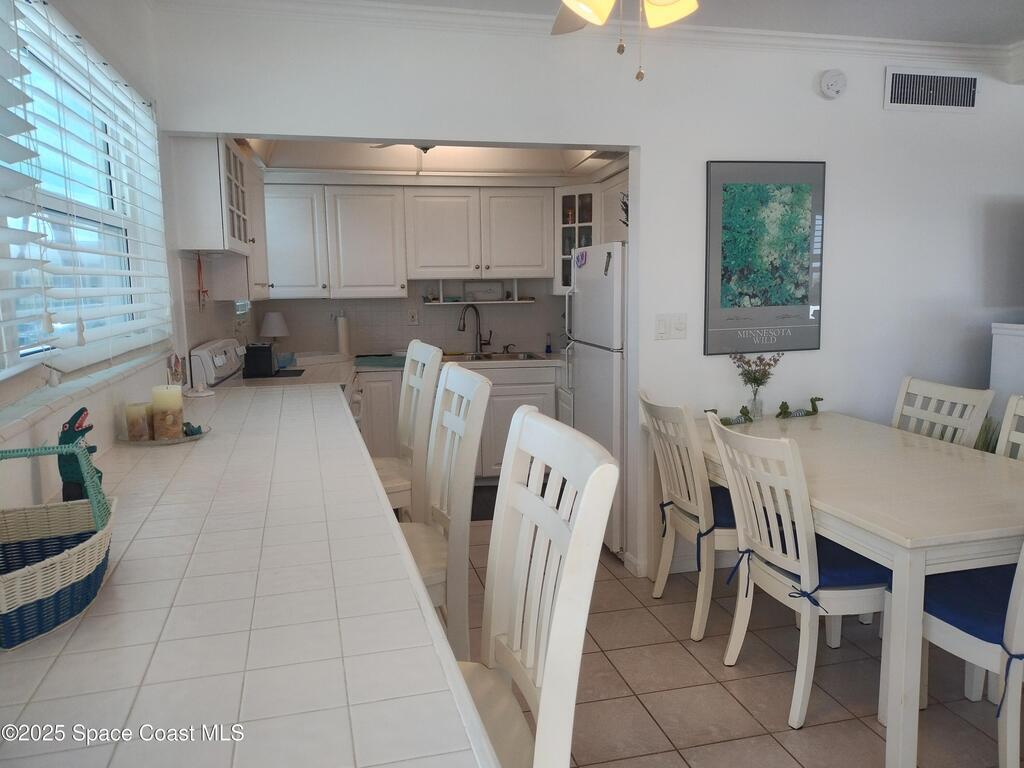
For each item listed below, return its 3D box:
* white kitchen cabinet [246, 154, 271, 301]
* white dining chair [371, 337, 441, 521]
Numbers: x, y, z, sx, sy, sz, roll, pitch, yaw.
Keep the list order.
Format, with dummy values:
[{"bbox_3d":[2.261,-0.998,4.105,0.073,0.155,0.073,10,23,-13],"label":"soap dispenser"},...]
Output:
[{"bbox_3d":[-1.662,-0.882,4.420,0.290,0.770,1.180,-3,8,-13],"label":"white kitchen cabinet"},{"bbox_3d":[-0.535,0.482,2.689,0.520,1.230,0.455,-3,9,-15],"label":"white dining chair"}]

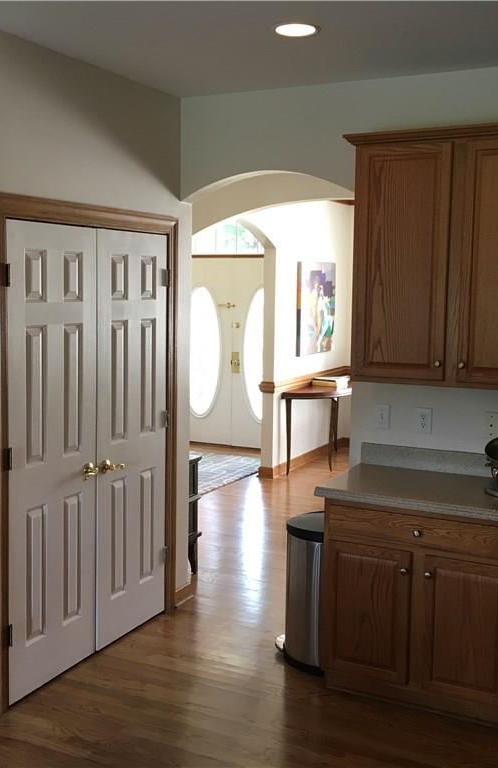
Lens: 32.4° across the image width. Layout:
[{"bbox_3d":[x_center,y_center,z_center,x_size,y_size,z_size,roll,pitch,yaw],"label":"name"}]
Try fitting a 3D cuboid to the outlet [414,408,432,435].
[{"bbox_3d":[0.840,0.178,4.116,0.077,0.120,0.010,4,7,27],"label":"outlet"}]

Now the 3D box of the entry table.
[{"bbox_3d":[0.825,0.430,8.614,0.440,0.780,1.380,4,7,27],"label":"entry table"}]

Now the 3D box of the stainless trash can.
[{"bbox_3d":[0.310,0.991,4.132,0.340,0.670,0.370,4,7,27],"label":"stainless trash can"}]

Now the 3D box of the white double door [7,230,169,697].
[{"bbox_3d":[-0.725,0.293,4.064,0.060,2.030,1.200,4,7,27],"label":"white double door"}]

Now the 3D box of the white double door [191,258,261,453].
[{"bbox_3d":[-0.215,-0.326,9.356,1.740,2.050,0.060,4,7,27],"label":"white double door"}]

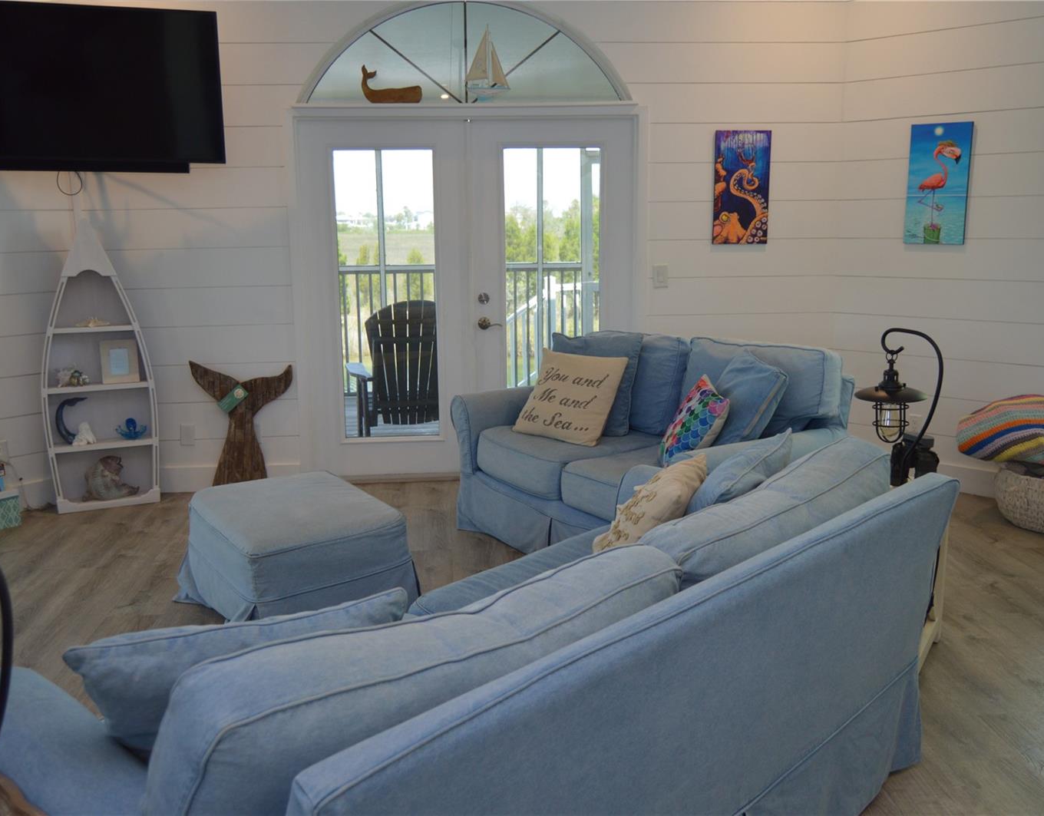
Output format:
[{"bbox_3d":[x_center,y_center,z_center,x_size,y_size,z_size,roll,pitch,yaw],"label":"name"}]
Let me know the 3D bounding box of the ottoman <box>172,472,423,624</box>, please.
[{"bbox_3d":[-0.909,0.564,3.669,0.685,0.400,0.840,-9,14,-35],"label":"ottoman"}]

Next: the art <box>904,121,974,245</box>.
[{"bbox_3d":[2.173,-1.163,4.795,0.300,0.611,0.035,8,14,38],"label":"art"}]

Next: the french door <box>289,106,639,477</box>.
[{"bbox_3d":[-0.282,-0.586,5.127,1.870,2.070,0.120,-1,11,-3],"label":"french door"}]

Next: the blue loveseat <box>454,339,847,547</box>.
[{"bbox_3d":[0.490,0.213,4.017,0.950,0.920,1.570,-8,13,-32],"label":"blue loveseat"}]

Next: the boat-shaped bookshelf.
[{"bbox_3d":[-2.244,-0.227,4.864,0.550,1.515,0.190,-5,12,-23],"label":"boat-shaped bookshelf"}]

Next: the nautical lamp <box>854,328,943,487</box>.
[{"bbox_3d":[1.230,0.005,3.045,0.284,0.541,0.245,-2,11,-8],"label":"nautical lamp"}]

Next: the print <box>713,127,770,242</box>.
[{"bbox_3d":[1.194,-1.200,5.027,0.307,0.603,0.035,-1,11,-3],"label":"print"}]

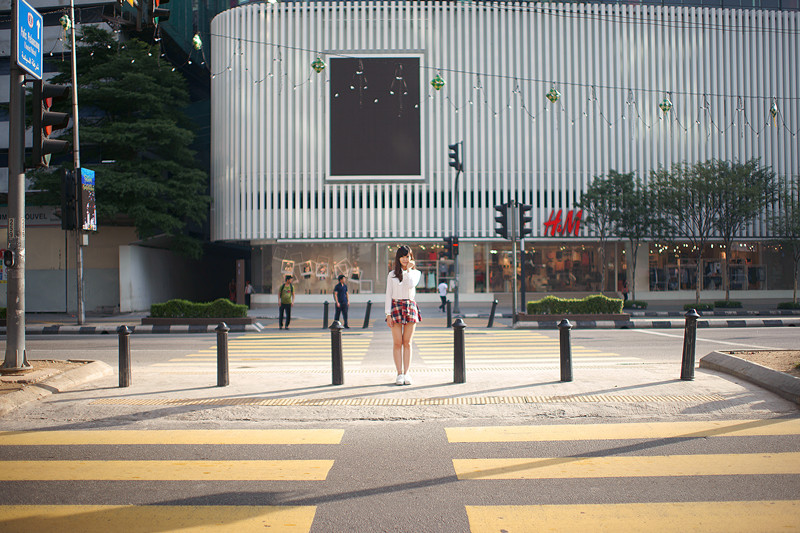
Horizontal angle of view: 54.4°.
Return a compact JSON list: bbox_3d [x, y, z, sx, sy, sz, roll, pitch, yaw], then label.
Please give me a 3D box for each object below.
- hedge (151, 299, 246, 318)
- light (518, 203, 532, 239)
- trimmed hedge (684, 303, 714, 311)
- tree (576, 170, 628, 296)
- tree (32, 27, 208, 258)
[{"bbox_3d":[-6.559,1.364,25.375,3.025,0.619,0.761,0,-2,0],"label":"hedge"},{"bbox_3d":[3.937,-1.422,24.200,0.390,1.120,0.380,-1,-2,7],"label":"light"},{"bbox_3d":[13.862,1.905,36.134,1.269,0.294,1.066,0,-2,0],"label":"trimmed hedge"},{"bbox_3d":[10.547,-1.380,40.500,2.800,7.250,2.800,0,-2,-3],"label":"tree"},{"bbox_3d":[-15.747,-5.706,43.500,10.000,15.440,9.500,0,-1,-4],"label":"tree"}]

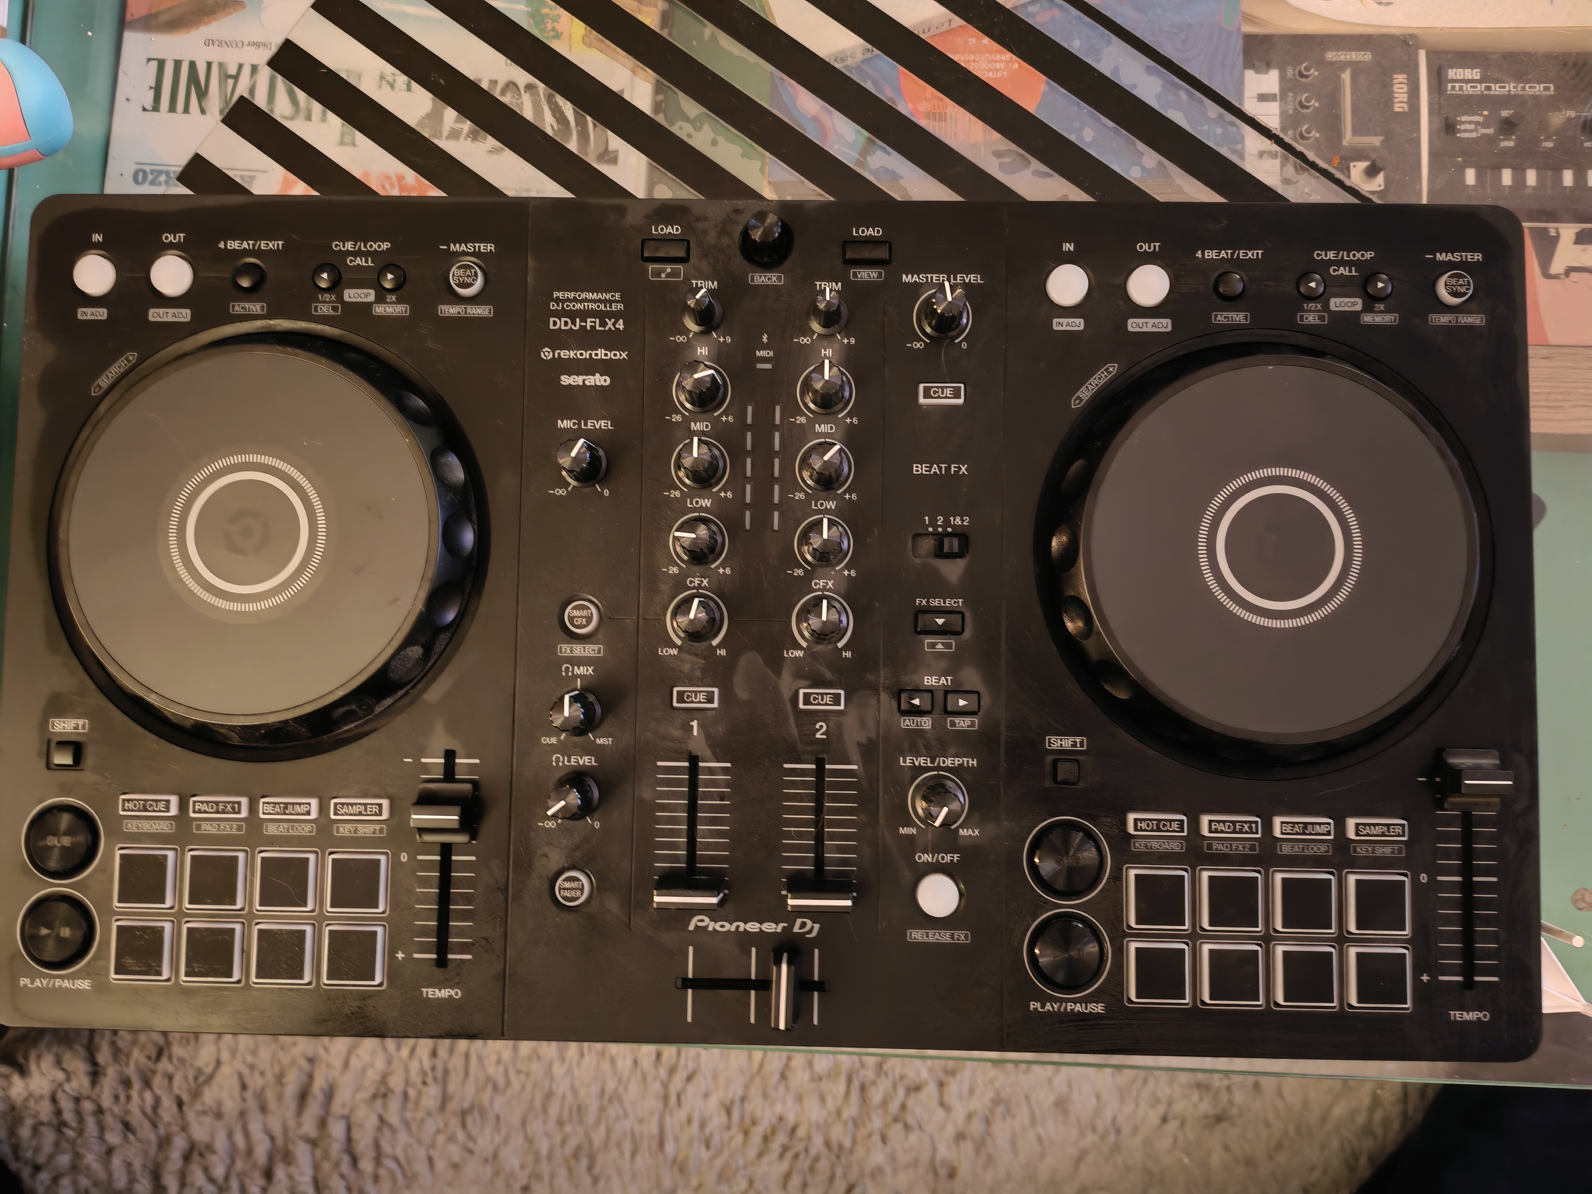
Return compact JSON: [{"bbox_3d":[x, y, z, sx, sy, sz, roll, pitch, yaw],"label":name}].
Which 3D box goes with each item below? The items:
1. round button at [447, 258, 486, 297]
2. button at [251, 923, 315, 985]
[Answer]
[{"bbox_3d":[-0.106,-0.103,0.399,0.011,0.005,0.011,1,86,1],"label":"round button"},{"bbox_3d":[-0.160,0.112,0.386,0.019,0.003,0.019,1,86,1],"label":"button"}]

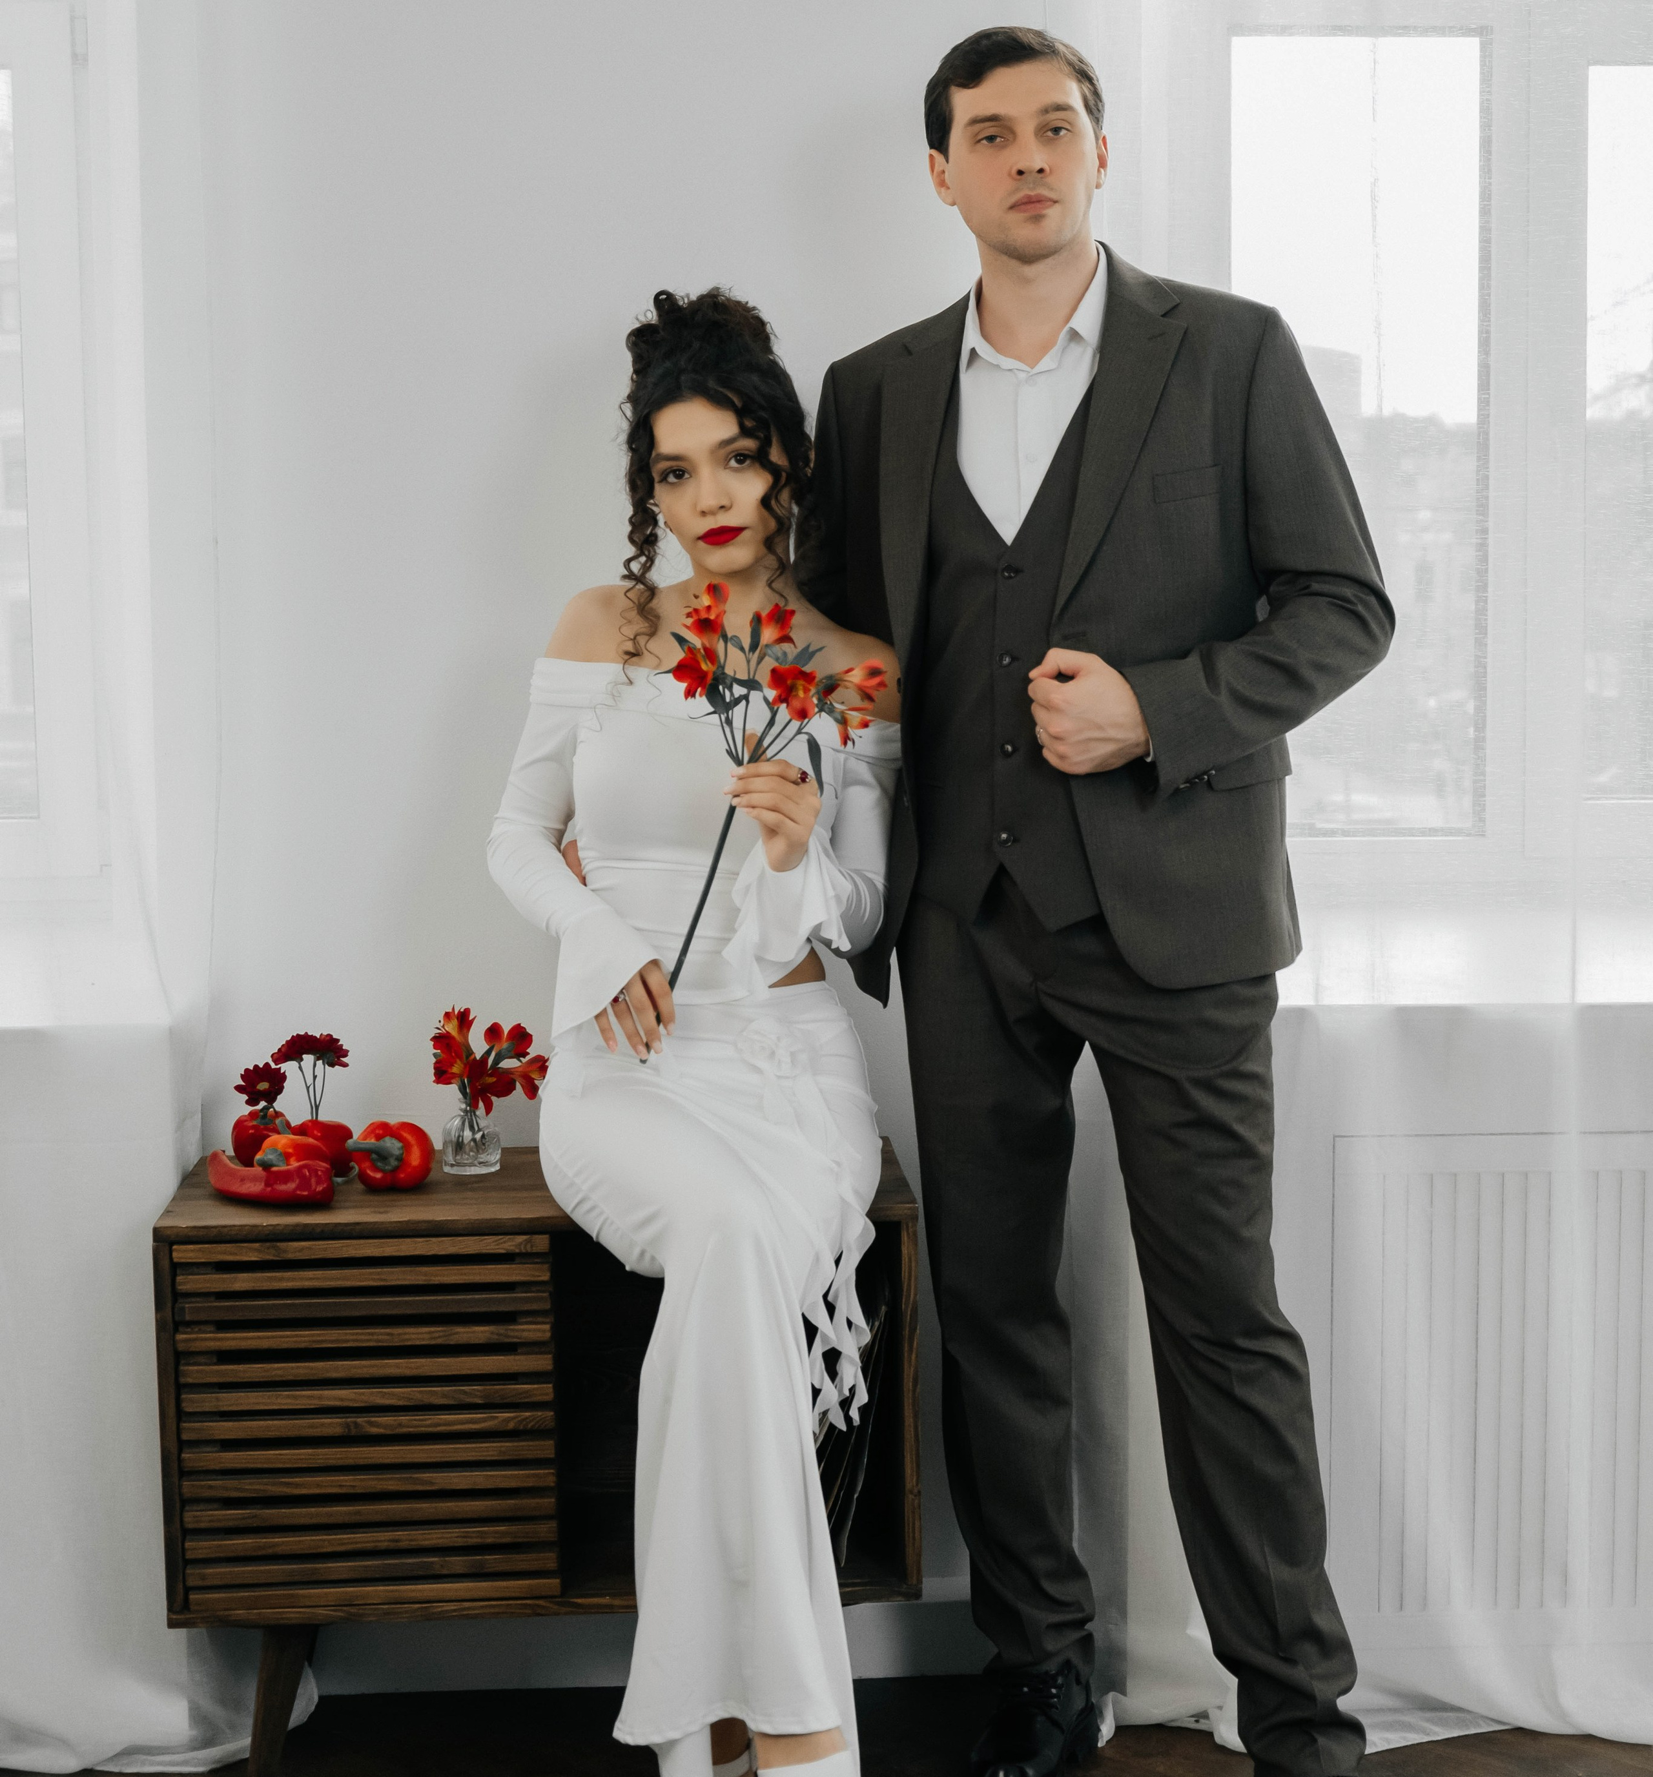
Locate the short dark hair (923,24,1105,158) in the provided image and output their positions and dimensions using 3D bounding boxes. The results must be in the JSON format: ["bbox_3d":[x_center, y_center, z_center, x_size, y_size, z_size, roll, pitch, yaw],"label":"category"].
[{"bbox_3d":[0.189,-0.778,3.252,0.174,0.165,0.200,-2,-1,-12],"label":"short dark hair"}]

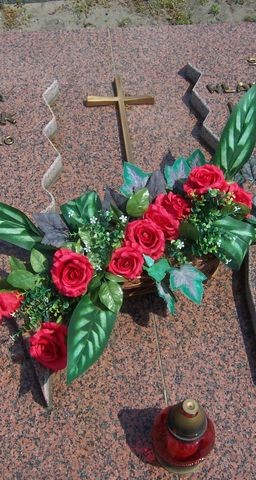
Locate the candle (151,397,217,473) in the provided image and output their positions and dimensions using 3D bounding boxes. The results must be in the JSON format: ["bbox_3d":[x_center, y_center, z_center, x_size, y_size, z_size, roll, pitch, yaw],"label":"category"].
[{"bbox_3d":[0.088,0.297,0.956,0.100,0.153,0.100,0,46,0],"label":"candle"}]

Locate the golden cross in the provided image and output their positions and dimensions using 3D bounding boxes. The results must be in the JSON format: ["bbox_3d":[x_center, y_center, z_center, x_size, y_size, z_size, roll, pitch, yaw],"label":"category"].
[{"bbox_3d":[-0.013,-0.322,1.644,0.190,0.022,0.415,-4,46,-4],"label":"golden cross"}]

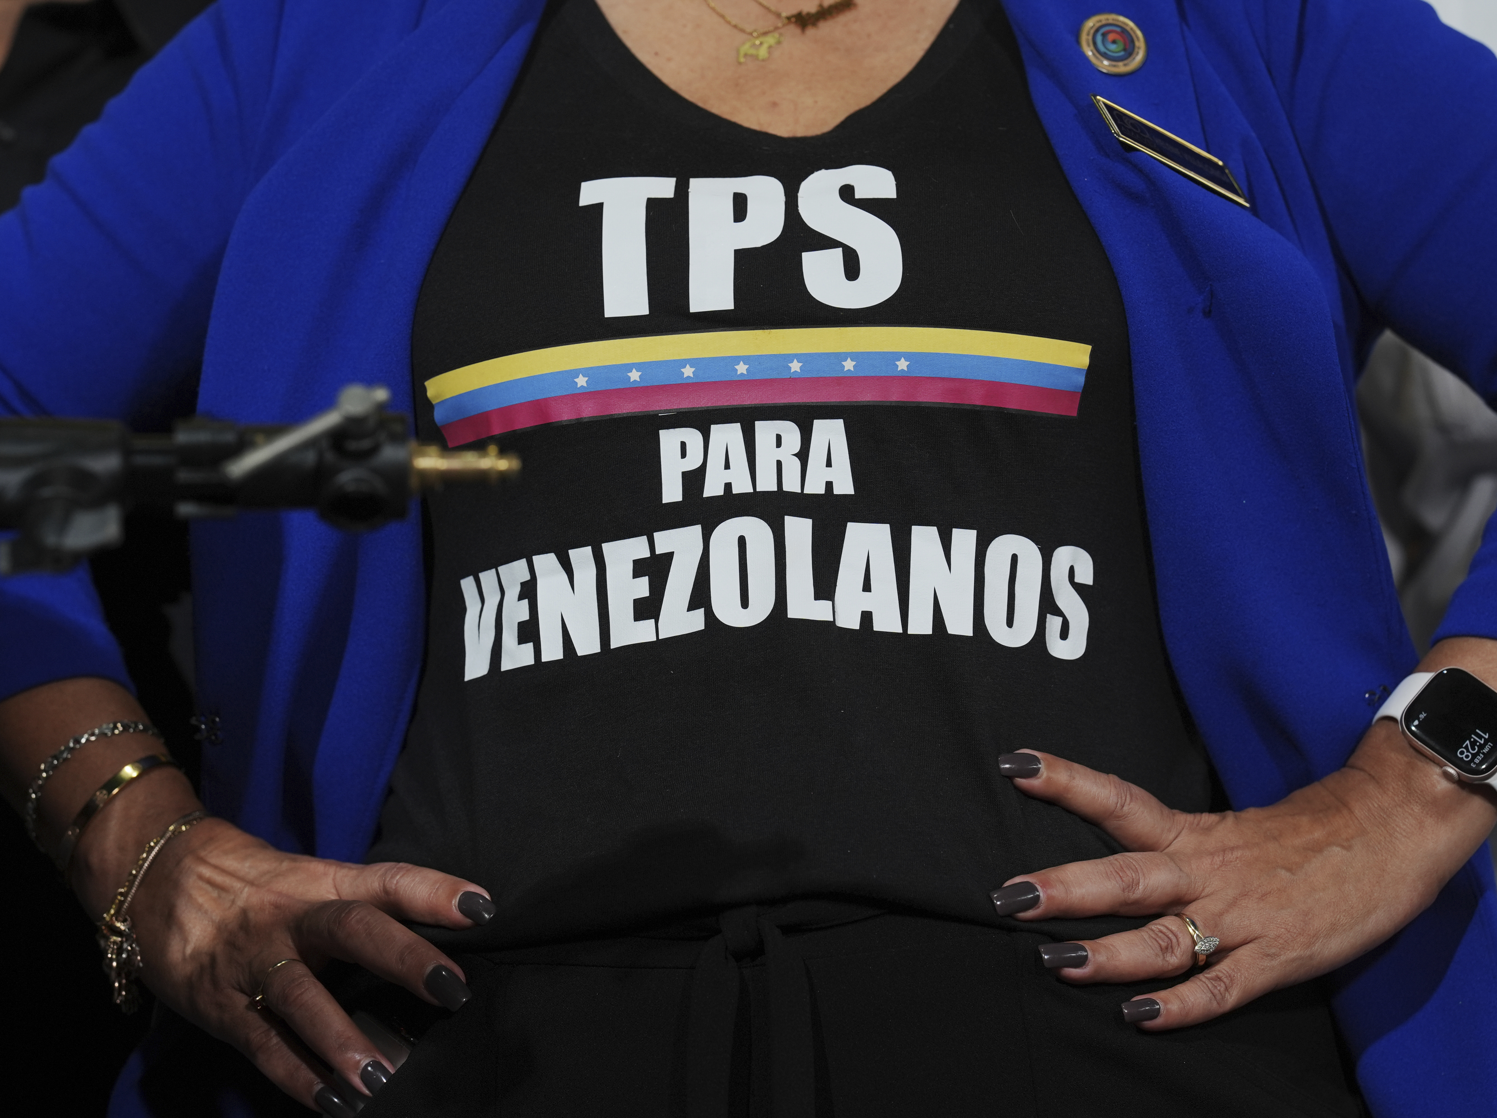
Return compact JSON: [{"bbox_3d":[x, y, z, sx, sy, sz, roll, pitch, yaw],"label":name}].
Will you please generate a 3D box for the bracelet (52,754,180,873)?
[{"bbox_3d":[-0.248,0.104,2.495,0.007,0.066,0.055,41,0,31],"label":"bracelet"}]

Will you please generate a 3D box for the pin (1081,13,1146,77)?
[{"bbox_3d":[0.143,-0.201,2.460,0.028,0.028,0.004,0,-31,-22],"label":"pin"}]

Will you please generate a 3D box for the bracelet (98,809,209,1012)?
[{"bbox_3d":[-0.236,0.138,2.485,0.026,0.080,0.055,30,0,20],"label":"bracelet"}]

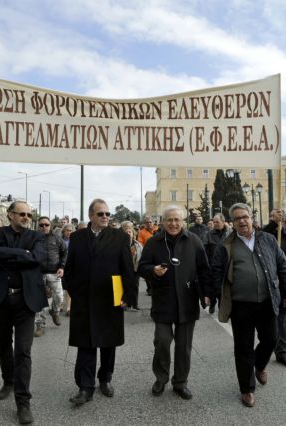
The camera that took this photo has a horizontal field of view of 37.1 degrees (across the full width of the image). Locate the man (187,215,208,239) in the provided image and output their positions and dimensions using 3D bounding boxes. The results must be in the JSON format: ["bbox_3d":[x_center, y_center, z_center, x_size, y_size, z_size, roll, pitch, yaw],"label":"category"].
[{"bbox_3d":[1.287,0.939,9.800,0.550,1.790,0.450,0,-4,0],"label":"man"}]

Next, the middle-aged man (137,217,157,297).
[{"bbox_3d":[0.125,0.984,9.700,0.550,1.790,0.470,0,-4,0],"label":"middle-aged man"}]

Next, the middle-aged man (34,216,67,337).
[{"bbox_3d":[-1.407,0.930,6.350,0.580,1.760,0.550,0,-4,-2],"label":"middle-aged man"}]

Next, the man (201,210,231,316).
[{"bbox_3d":[1.345,0.907,7.700,0.570,1.820,0.480,0,-4,6],"label":"man"}]

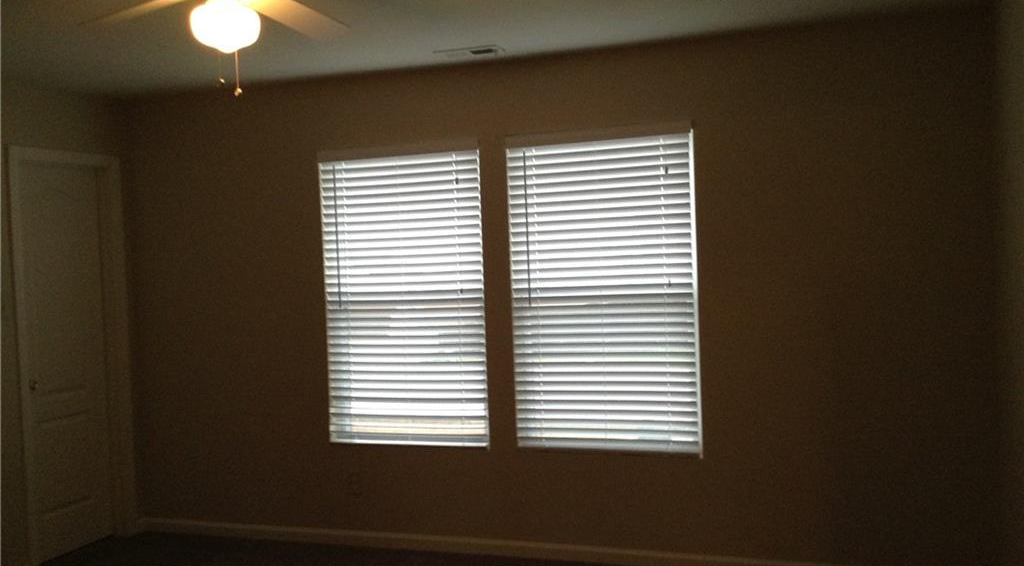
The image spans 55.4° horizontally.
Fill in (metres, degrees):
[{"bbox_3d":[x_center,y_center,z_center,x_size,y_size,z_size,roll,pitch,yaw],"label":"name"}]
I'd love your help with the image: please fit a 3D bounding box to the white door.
[{"bbox_3d":[-2.373,0.391,5.122,0.045,2.041,0.600,-2,2,19],"label":"white door"}]

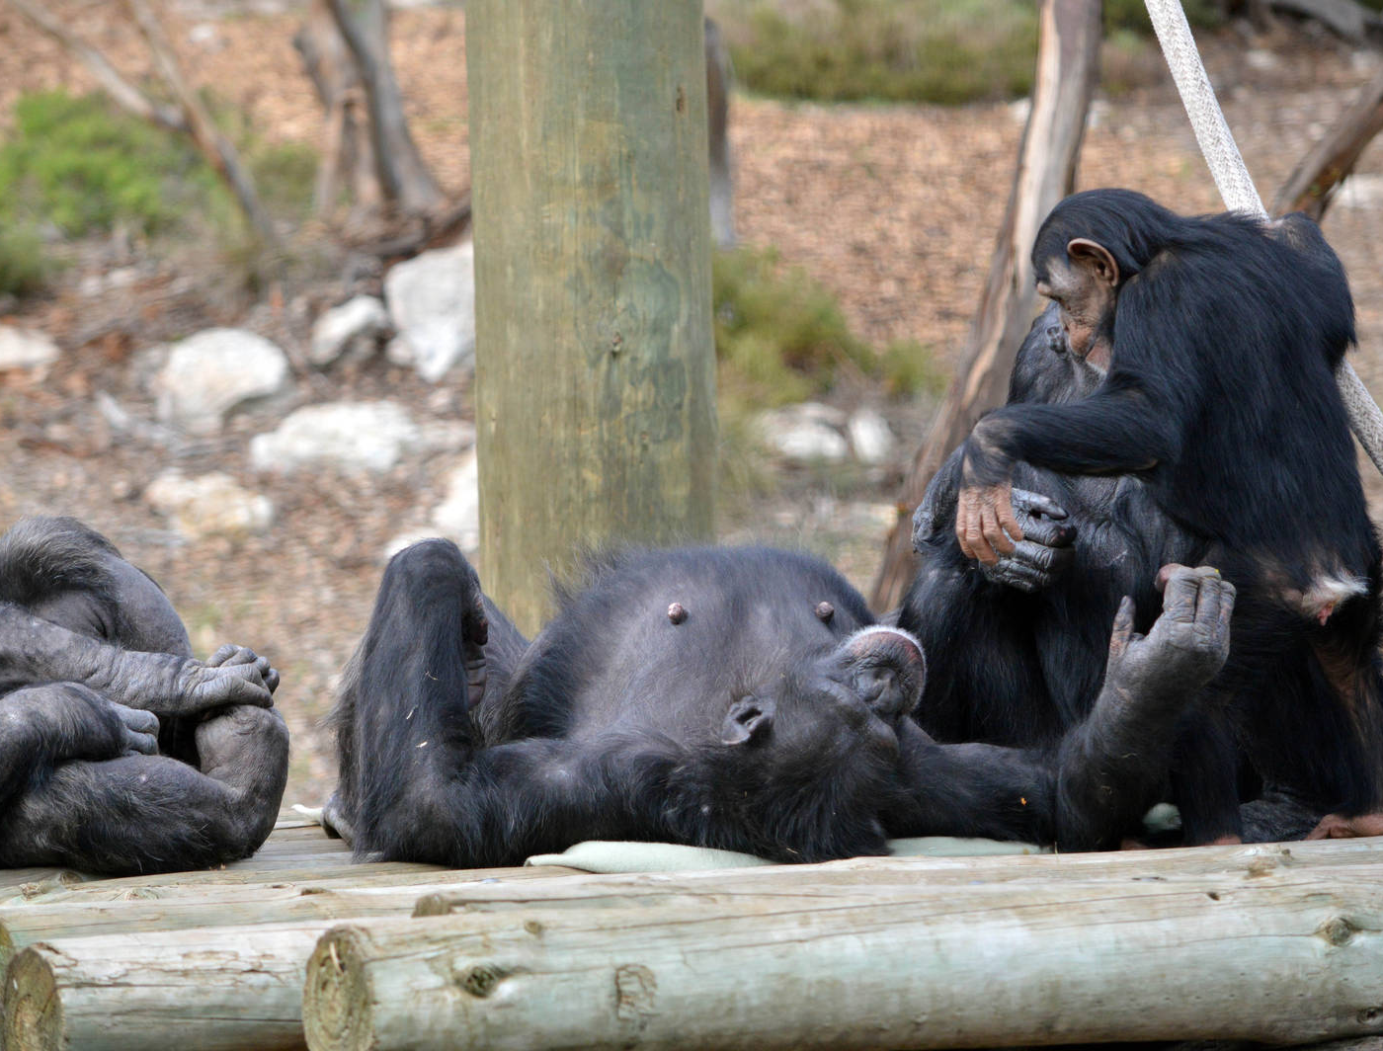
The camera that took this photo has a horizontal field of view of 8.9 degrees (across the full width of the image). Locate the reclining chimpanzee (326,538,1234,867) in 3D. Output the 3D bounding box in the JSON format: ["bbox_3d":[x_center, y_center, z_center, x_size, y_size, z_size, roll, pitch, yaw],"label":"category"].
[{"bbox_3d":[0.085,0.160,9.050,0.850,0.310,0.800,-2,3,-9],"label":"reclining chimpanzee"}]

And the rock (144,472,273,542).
[{"bbox_3d":[-0.872,-0.038,16.000,0.230,0.122,0.180,-1,3,0],"label":"rock"}]

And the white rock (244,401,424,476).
[{"bbox_3d":[-0.661,-0.165,16.400,0.310,0.130,0.220,-1,3,0],"label":"white rock"}]

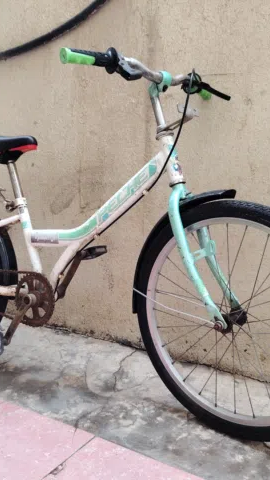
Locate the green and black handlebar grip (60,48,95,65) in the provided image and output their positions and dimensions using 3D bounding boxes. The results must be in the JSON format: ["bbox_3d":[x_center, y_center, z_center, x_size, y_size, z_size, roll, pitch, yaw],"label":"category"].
[{"bbox_3d":[-0.120,-0.392,0.952,0.079,0.031,0.031,-14,15,-38],"label":"green and black handlebar grip"}]

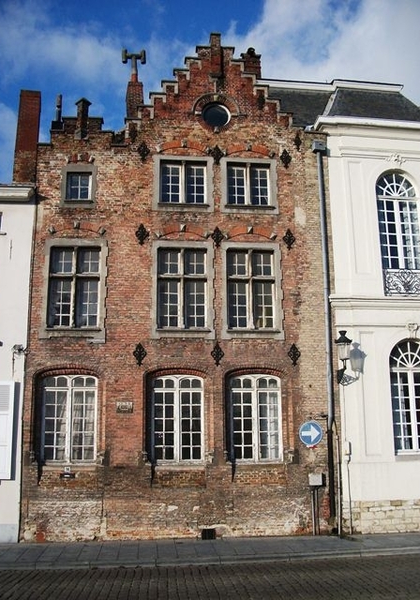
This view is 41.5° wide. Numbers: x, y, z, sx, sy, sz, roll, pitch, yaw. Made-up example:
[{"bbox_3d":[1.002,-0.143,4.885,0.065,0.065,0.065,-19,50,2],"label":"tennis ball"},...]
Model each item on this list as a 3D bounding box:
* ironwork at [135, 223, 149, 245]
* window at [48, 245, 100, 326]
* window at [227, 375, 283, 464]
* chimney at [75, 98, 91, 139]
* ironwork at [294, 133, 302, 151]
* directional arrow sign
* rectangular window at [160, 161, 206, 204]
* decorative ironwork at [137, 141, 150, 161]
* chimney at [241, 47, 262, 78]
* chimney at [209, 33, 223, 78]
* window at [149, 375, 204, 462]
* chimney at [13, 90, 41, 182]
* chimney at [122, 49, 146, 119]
[{"bbox_3d":[-1.684,-1.660,13.844,0.332,0.544,0.060,1,-10,-4],"label":"ironwork"},{"bbox_3d":[-3.216,-0.296,13.195,1.155,1.983,0.140,1,-11,-5],"label":"window"},{"bbox_3d":[1.072,2.863,13.487,1.276,2.077,0.150,1,-10,-4],"label":"window"},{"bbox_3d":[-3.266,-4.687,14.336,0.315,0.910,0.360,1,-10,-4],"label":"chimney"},{"bbox_3d":[2.289,-4.148,14.516,0.203,0.467,0.060,1,-10,-4],"label":"ironwork"},{"bbox_3d":[2.339,3.085,12.809,0.568,0.577,0.040,1,-11,-5],"label":"directional arrow sign"},{"bbox_3d":[-0.704,-3.026,14.289,1.166,1.099,0.160,1,-10,-4],"label":"rectangular window"},{"bbox_3d":[-1.689,-3.781,14.196,0.329,0.563,0.060,1,-11,-7],"label":"decorative ironwork"},{"bbox_3d":[1.387,-8.018,19.387,0.666,1.341,0.650,1,-11,-7],"label":"chimney"},{"bbox_3d":[0.171,-6.516,14.792,0.347,1.106,0.340,1,-10,-4],"label":"chimney"},{"bbox_3d":[-0.783,2.857,13.302,1.241,2.052,0.150,1,-11,-7],"label":"window"},{"bbox_3d":[-4.745,-4.159,14.507,0.490,2.571,0.450,1,-11,-7],"label":"chimney"},{"bbox_3d":[-2.288,-6.375,16.665,0.620,2.164,0.600,1,-10,-4],"label":"chimney"}]

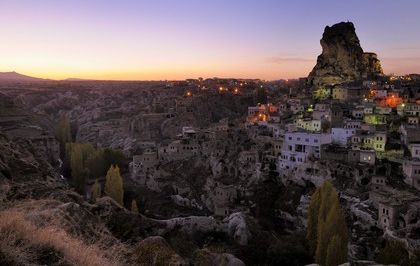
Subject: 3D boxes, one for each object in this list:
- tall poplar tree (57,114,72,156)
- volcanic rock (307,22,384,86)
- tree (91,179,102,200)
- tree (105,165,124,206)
[{"bbox_3d":[-74.630,2.450,167.510,7.180,24.990,7.180,-4,10,-24],"label":"tall poplar tree"},{"bbox_3d":[106.000,-61.410,255.490,60.240,49.570,48.000,4,10,22],"label":"volcanic rock"},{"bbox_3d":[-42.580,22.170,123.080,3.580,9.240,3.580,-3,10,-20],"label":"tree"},{"bbox_3d":[-34.090,19.540,116.580,6.430,16.350,6.430,-3,10,-17],"label":"tree"}]

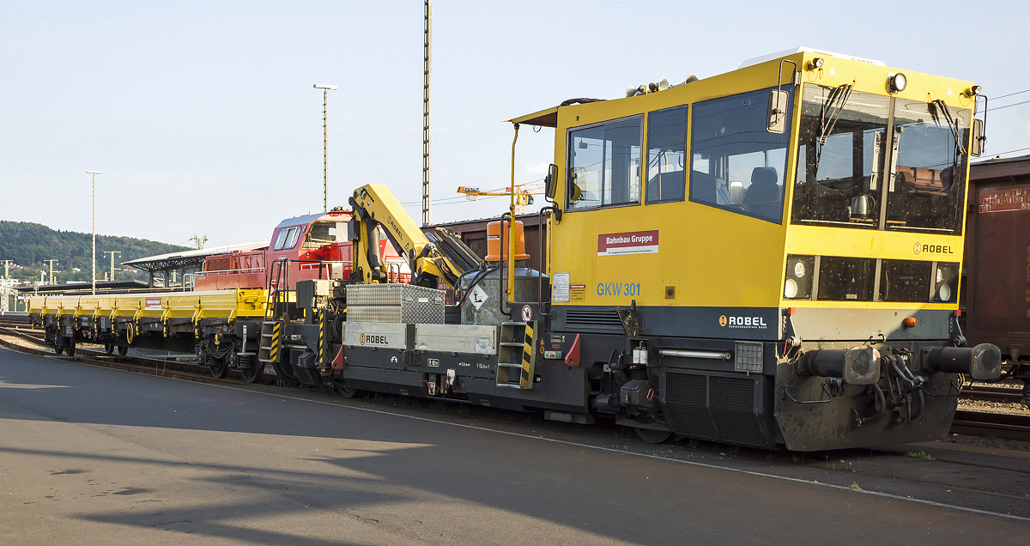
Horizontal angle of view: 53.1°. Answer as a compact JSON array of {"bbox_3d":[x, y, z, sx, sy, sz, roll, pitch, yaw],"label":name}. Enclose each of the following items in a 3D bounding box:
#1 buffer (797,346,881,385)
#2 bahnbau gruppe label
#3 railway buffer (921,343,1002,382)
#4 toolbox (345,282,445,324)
[{"bbox_3d":[2.971,0.835,9.506,0.440,0.345,0.610,2,-2,-33],"label":"buffer"},{"bbox_3d":[1.245,-0.322,11.300,0.020,0.245,1.000,2,-2,-35],"label":"bahnbau gruppe label"},{"bbox_3d":[4.435,0.876,10.311,0.450,0.345,0.610,2,-2,-33],"label":"railway buffer"},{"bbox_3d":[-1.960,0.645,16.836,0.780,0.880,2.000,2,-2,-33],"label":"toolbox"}]

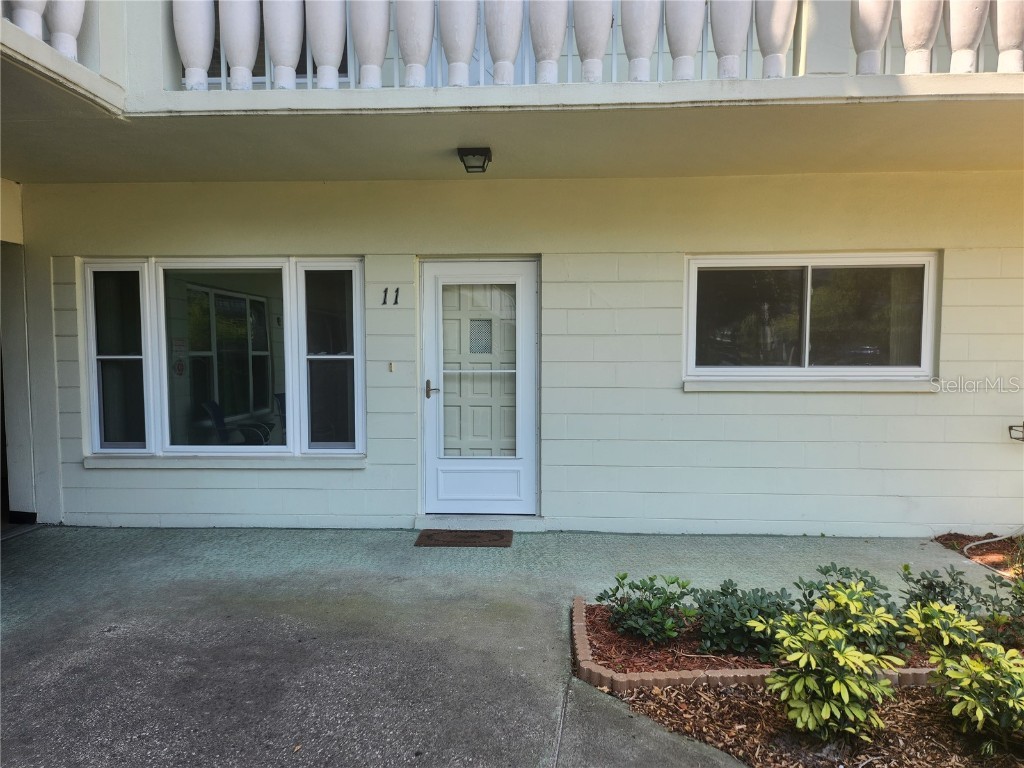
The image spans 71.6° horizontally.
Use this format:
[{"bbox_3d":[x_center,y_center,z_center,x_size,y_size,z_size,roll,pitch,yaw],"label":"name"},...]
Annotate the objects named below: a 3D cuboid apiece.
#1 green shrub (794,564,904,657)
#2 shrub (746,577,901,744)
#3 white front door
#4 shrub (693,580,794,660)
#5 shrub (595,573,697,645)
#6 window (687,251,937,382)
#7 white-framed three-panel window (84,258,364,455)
[{"bbox_3d":[1.584,1.050,3.323,0.520,0.390,0.460,0,4,3],"label":"green shrub"},{"bbox_3d":[1.201,1.053,2.711,0.560,0.560,0.520,0,4,3],"label":"shrub"},{"bbox_3d":[-0.254,0.039,5.613,0.925,2.006,0.090,0,4,3],"label":"white front door"},{"bbox_3d":[1.081,1.077,3.301,0.480,0.340,0.440,0,4,3],"label":"shrub"},{"bbox_3d":[0.646,1.074,3.434,0.470,0.330,0.430,0,4,3],"label":"shrub"},{"bbox_3d":[2.268,-0.512,5.456,1.867,0.967,0.110,0,4,3],"label":"window"},{"bbox_3d":[-2.298,-0.213,5.715,2.264,1.566,0.110,0,4,3],"label":"white-framed three-panel window"}]

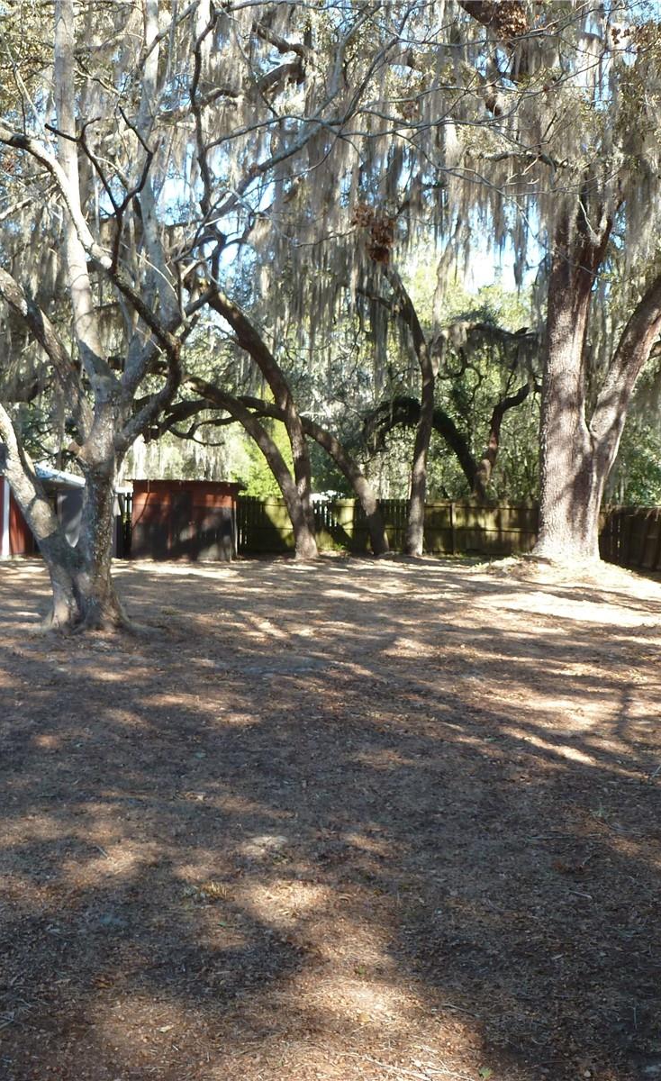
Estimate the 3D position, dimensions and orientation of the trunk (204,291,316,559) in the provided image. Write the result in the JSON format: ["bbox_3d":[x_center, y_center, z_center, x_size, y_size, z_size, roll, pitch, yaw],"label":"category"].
[{"bbox_3d":[-1.920,-3.154,29.300,3.100,7.250,1.400,2,2,3],"label":"trunk"}]

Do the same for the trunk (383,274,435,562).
[{"bbox_3d":[2.275,-3.652,30.800,1.400,8.100,1.000,2,2,3],"label":"trunk"}]

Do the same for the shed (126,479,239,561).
[{"bbox_3d":[-3.719,-0.527,27.400,2.700,2.000,1.900,2,2,3],"label":"shed"}]

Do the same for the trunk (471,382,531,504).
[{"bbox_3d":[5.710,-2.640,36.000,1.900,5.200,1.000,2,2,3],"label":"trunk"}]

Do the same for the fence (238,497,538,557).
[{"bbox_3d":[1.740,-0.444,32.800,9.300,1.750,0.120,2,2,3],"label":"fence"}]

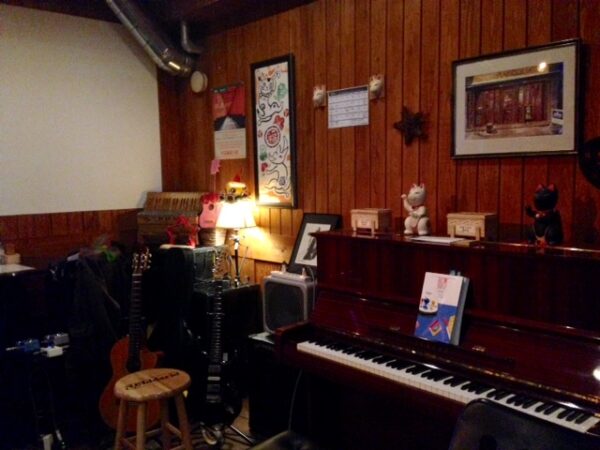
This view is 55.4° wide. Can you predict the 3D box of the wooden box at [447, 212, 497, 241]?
[{"bbox_3d":[0.709,0.009,2.357,0.097,0.108,0.171,-6,8,-43],"label":"wooden box"}]

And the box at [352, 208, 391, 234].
[{"bbox_3d":[0.340,-0.019,2.710,0.101,0.107,0.164,-6,8,-43],"label":"box"}]

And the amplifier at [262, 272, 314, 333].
[{"bbox_3d":[-0.009,0.442,3.095,0.200,0.329,0.355,-6,8,-43],"label":"amplifier"}]

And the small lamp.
[{"bbox_3d":[-0.394,0.108,3.514,0.248,0.535,0.248,-1,6,0],"label":"small lamp"}]

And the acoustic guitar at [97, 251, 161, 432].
[{"bbox_3d":[-0.880,0.615,3.095,0.352,0.969,0.105,0,-7,3],"label":"acoustic guitar"}]

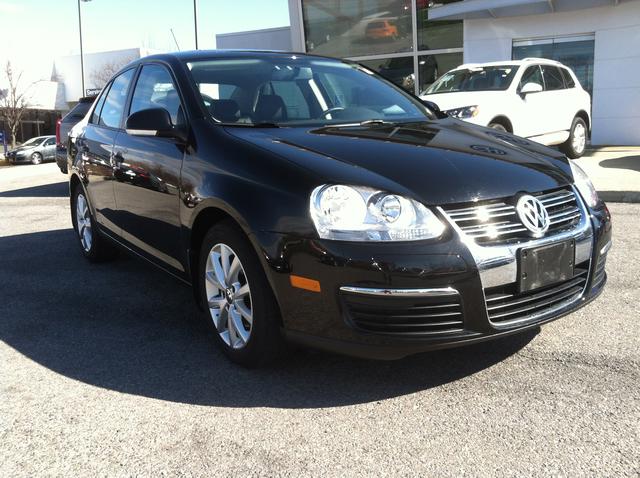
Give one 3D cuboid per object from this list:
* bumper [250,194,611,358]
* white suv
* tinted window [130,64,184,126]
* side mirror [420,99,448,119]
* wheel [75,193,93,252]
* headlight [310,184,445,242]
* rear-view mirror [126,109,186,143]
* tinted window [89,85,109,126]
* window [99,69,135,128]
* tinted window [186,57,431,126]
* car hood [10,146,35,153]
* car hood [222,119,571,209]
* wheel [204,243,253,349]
[{"bbox_3d":[0.685,0.087,2.605,1.760,0.520,0.600,-10,13,-31],"label":"bumper"},{"bbox_3d":[2.866,-2.108,10.772,1.940,1.720,4.790,8,15,42],"label":"white suv"},{"bbox_3d":[-0.872,-0.795,3.526,0.060,0.400,1.020,16,-1,-34],"label":"tinted window"},{"bbox_3d":[0.716,-0.827,4.021,0.220,0.150,0.170,-10,13,-31],"label":"side mirror"},{"bbox_3d":[-1.700,-0.130,4.877,0.170,0.440,0.440,-10,13,-31],"label":"wheel"},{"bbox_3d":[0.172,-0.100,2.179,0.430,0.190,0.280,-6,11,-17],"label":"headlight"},{"bbox_3d":[-0.774,-0.527,3.029,0.230,0.160,0.180,-9,13,-32],"label":"rear-view mirror"},{"bbox_3d":[-1.551,-0.939,4.539,0.050,0.300,0.330,17,-1,-34],"label":"tinted window"},{"bbox_3d":[-1.321,-0.912,4.220,0.060,0.400,0.580,16,-1,-34],"label":"window"},{"bbox_3d":[-0.093,-0.838,3.583,1.400,0.140,0.820,-9,42,-32],"label":"tinted window"},{"bbox_3d":[-16.319,-4.901,35.500,1.400,0.250,1.000,3,12,30],"label":"car hood"},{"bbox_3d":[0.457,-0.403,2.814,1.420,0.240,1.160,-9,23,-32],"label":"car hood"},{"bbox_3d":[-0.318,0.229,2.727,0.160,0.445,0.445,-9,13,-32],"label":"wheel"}]

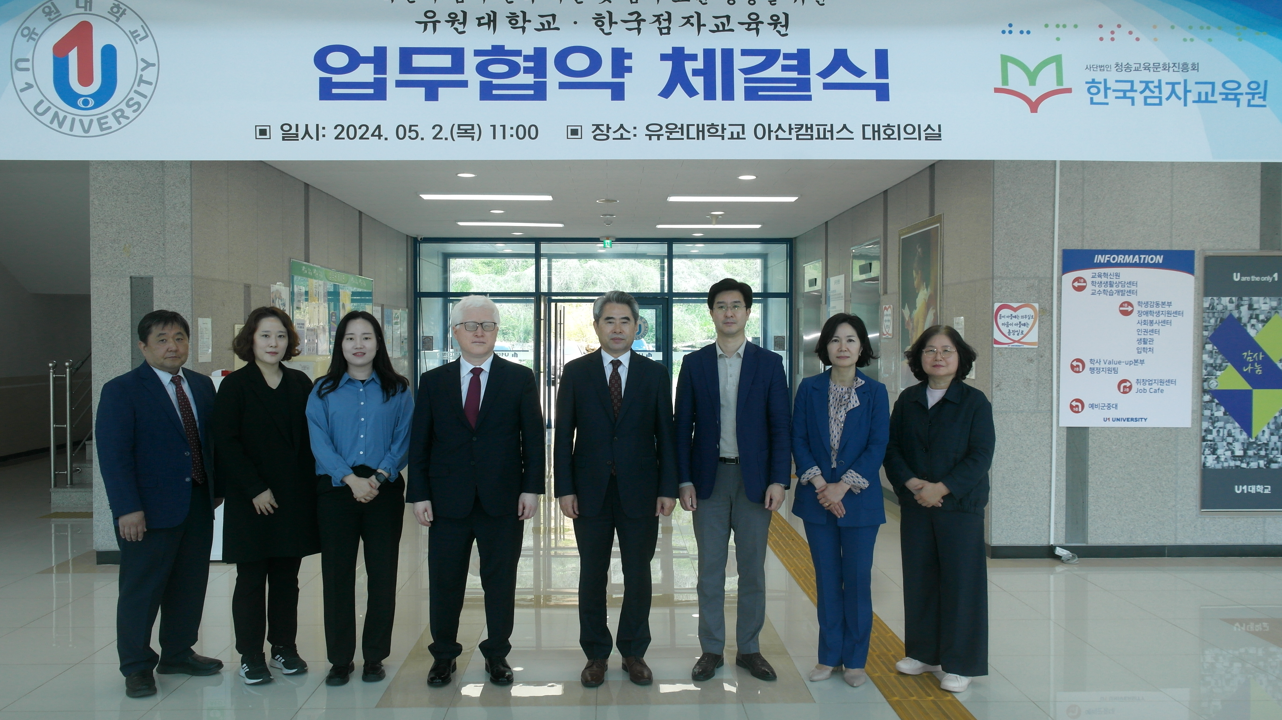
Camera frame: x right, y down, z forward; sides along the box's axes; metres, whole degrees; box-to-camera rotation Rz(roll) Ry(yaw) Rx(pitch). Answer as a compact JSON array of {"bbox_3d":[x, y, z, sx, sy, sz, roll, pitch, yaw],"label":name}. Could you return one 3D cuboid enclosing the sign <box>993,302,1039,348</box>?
[{"bbox_3d":[2.546,-0.233,6.510,0.302,0.299,0.015,0,1,-2],"label":"sign"}]

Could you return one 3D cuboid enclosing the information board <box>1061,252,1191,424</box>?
[{"bbox_3d":[3.310,-0.142,6.530,0.910,1.200,0.030,0,1,-2],"label":"information board"}]

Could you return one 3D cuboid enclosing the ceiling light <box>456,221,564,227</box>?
[{"bbox_3d":[-1.587,-1.665,11.720,1.280,0.060,0.200,0,1,-2],"label":"ceiling light"}]

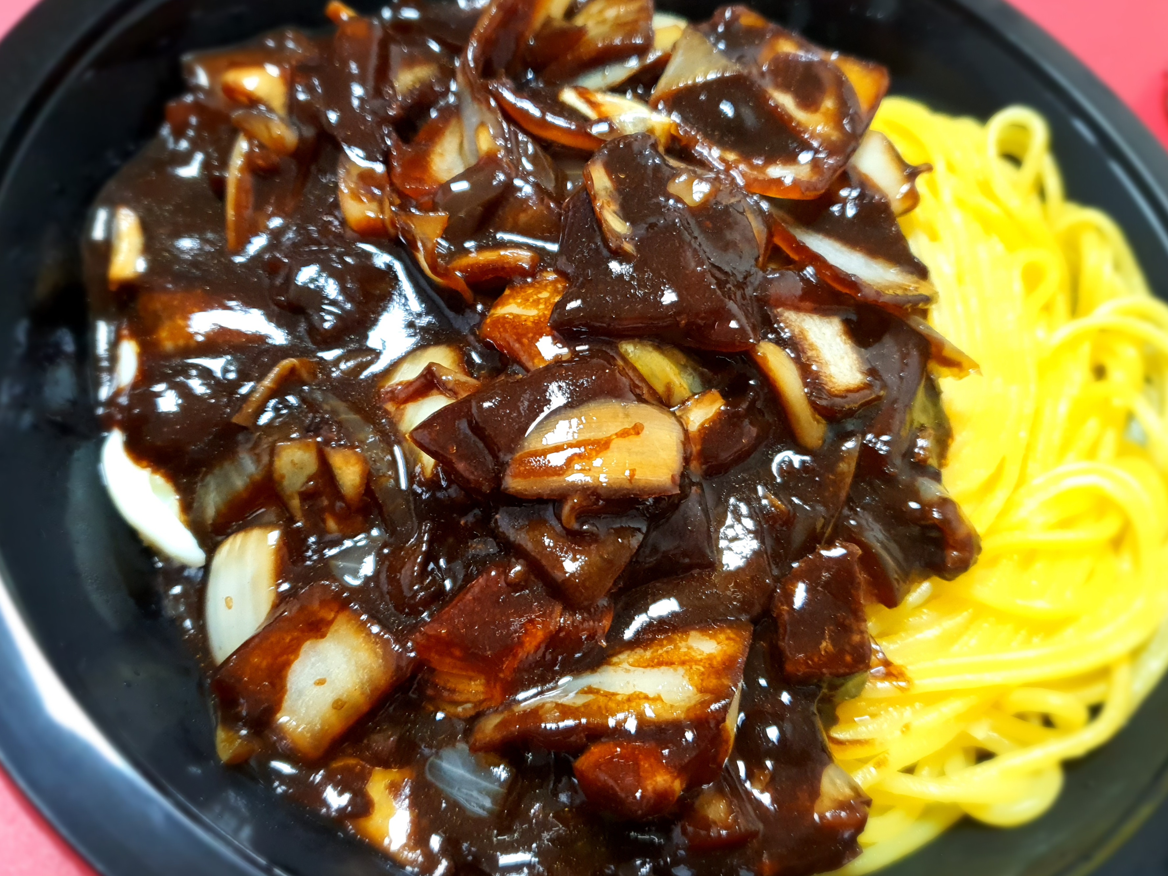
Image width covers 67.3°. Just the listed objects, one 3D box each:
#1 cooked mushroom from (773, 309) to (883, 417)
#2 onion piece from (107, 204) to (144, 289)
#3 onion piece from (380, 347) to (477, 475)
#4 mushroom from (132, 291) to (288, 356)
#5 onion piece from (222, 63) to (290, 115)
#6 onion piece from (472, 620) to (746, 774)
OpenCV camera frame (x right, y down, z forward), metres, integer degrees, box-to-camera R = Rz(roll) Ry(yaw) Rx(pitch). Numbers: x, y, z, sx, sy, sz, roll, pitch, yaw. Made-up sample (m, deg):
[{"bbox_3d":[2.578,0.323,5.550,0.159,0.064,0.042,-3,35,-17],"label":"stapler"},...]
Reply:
[{"bbox_3d":[0.039,-0.013,0.142,0.011,0.008,0.016,-14,67,-17],"label":"cooked mushroom"},{"bbox_3d":[-0.075,-0.031,0.143,0.005,0.005,0.013,-3,64,-12],"label":"onion piece"},{"bbox_3d":[-0.023,-0.004,0.129,0.013,0.009,0.018,10,63,-6],"label":"onion piece"},{"bbox_3d":[-0.060,-0.018,0.141,0.022,0.007,0.009,1,64,-10],"label":"mushroom"},{"bbox_3d":[-0.059,-0.062,0.157,0.011,0.006,0.007,10,63,-5],"label":"onion piece"},{"bbox_3d":[0.003,0.035,0.117,0.035,0.012,0.014,-9,66,-15],"label":"onion piece"}]

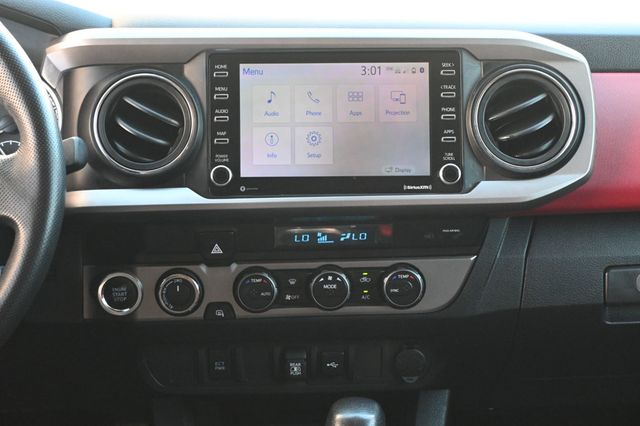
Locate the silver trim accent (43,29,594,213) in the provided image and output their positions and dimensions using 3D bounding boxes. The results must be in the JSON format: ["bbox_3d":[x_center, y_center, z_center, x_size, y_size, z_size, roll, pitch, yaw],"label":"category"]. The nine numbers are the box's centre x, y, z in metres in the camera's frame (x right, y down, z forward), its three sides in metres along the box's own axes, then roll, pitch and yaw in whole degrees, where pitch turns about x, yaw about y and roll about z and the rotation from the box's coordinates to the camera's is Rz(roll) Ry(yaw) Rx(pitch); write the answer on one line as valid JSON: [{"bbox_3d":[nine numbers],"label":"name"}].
[{"bbox_3d":[-0.001,-0.085,0.975,0.505,0.168,0.065,-1,-3,-1],"label":"silver trim accent"}]

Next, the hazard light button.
[{"bbox_3d":[-0.094,0.031,0.972,0.033,0.029,0.012,-1,-7,-1],"label":"hazard light button"}]

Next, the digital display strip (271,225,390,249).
[{"bbox_3d":[0.012,0.021,0.977,0.107,0.022,0.008,-1,-5,-1],"label":"digital display strip"}]

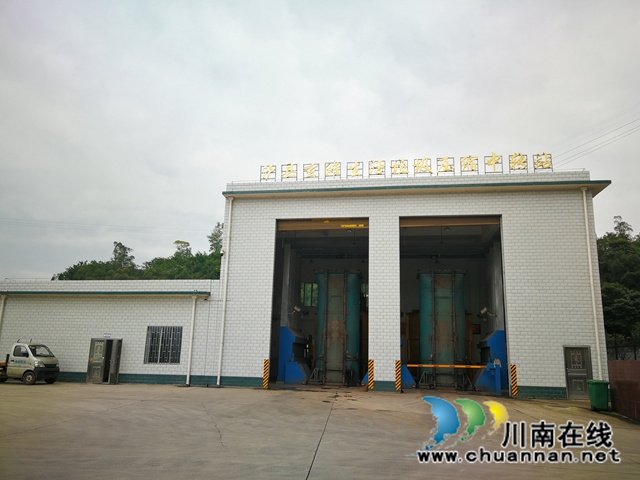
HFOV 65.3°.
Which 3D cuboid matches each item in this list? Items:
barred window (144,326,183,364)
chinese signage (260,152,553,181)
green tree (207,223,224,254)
[{"bbox_3d":[-7.692,5.199,24.617,1.868,1.814,0.120,-1,-12,10],"label":"barred window"},{"bbox_3d":[3.916,-3.557,24.545,14.107,0.930,0.150,-1,-12,10],"label":"chinese signage"},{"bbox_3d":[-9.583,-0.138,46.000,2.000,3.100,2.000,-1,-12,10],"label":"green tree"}]

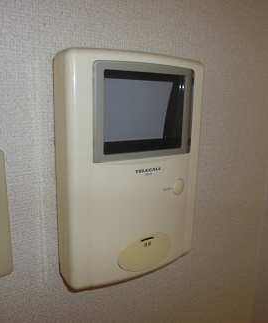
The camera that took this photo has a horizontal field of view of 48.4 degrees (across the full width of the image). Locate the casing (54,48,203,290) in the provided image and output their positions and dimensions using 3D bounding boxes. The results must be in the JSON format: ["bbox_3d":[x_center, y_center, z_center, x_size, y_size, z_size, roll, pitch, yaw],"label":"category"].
[{"bbox_3d":[0.002,0.006,0.316,0.155,0.222,0.047,-6,14,-32],"label":"casing"}]

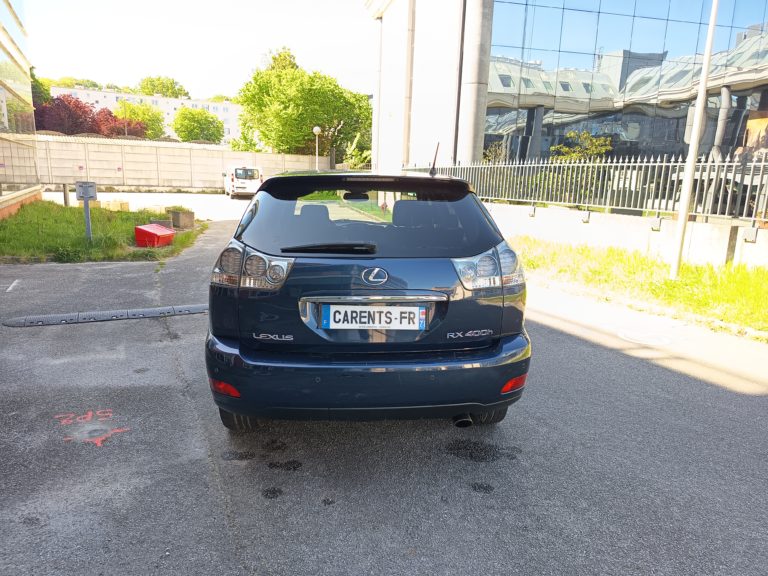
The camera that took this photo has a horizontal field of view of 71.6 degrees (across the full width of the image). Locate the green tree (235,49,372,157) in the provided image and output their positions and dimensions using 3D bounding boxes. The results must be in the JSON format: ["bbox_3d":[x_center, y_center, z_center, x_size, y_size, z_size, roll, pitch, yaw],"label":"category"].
[{"bbox_3d":[-6.936,-14.626,47.524,13.000,12.296,12.000,2,12,0],"label":"green tree"}]

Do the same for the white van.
[{"bbox_3d":[-9.177,-6.833,34.918,1.930,1.960,4.800,-3,12,-21],"label":"white van"}]

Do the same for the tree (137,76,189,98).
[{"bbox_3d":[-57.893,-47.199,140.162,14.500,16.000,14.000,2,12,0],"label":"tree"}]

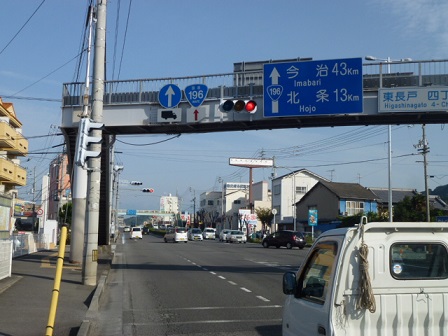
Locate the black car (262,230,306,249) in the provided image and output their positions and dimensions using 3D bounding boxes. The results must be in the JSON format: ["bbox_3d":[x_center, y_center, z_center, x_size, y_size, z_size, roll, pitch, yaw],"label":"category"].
[{"bbox_3d":[5.102,6.180,45.838,1.700,1.520,3.900,6,-9,-44],"label":"black car"}]

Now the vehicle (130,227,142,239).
[{"bbox_3d":[-12.463,9.313,75.443,1.480,1.670,3.400,2,-6,-11],"label":"vehicle"}]

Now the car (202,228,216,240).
[{"bbox_3d":[-2.034,9.350,76.000,1.520,1.750,3.500,2,-7,-10],"label":"car"}]

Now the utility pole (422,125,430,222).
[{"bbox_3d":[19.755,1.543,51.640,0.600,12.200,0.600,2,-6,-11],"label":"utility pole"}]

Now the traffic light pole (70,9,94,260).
[{"bbox_3d":[-5.644,-1.424,21.312,0.600,10.400,0.600,2,-7,-12],"label":"traffic light pole"}]

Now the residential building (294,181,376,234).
[{"bbox_3d":[12.612,5.017,58.799,5.000,6.800,13.000,2,-6,-11],"label":"residential building"}]

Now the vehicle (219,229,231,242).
[{"bbox_3d":[0.608,8.237,64.500,1.680,1.450,4.300,2,-7,-10],"label":"vehicle"}]

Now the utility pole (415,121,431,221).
[{"bbox_3d":[18.281,1.233,48.500,1.300,12.200,1.000,2,-7,-12],"label":"utility pole"}]

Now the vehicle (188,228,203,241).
[{"bbox_3d":[-3.664,8.553,67.993,1.480,1.620,3.400,2,-6,-11],"label":"vehicle"}]

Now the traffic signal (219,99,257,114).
[{"bbox_3d":[0.442,-1.970,17.000,1.200,0.440,0.400,2,-7,-12],"label":"traffic signal"}]

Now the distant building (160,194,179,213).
[{"bbox_3d":[-42.008,34.631,413.145,13.500,26.000,18.000,2,-6,-11],"label":"distant building"}]

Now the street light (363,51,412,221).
[{"bbox_3d":[9.185,-0.601,29.424,2.850,11.400,0.350,2,-6,-11],"label":"street light"}]

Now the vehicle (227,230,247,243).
[{"bbox_3d":[1.433,7.582,58.500,1.700,1.420,4.400,2,-6,-8],"label":"vehicle"}]

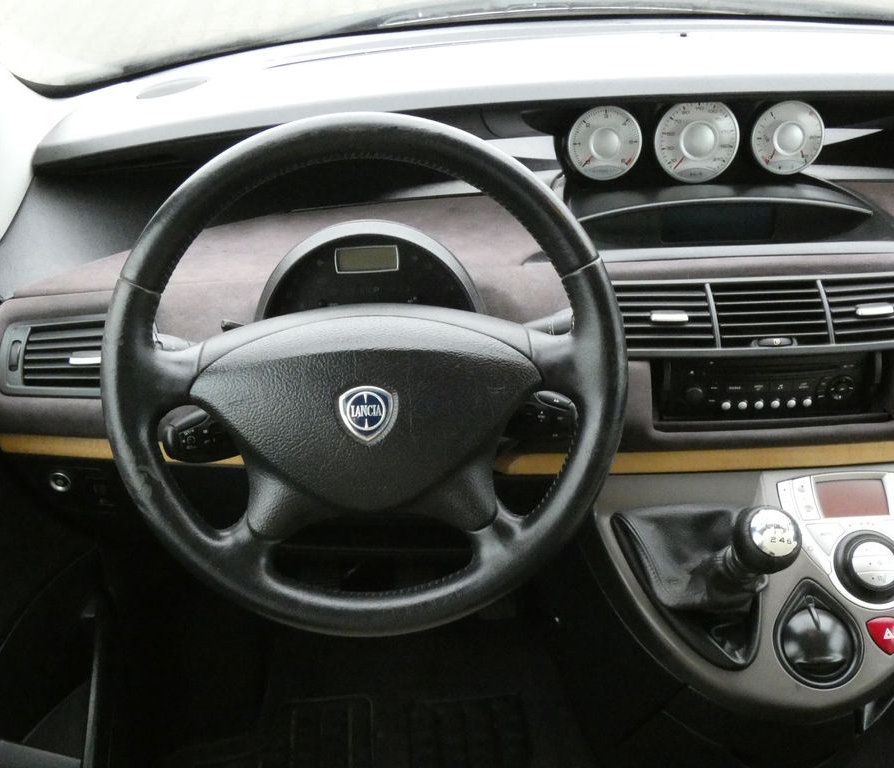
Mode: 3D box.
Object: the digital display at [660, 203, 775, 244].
[{"bbox_3d":[0.289,-0.173,1.147,0.122,0.046,0.015,-2,9,-4],"label":"digital display"}]

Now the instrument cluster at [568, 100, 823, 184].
[{"bbox_3d":[0.275,-0.279,1.208,0.295,0.105,0.060,1,22,0],"label":"instrument cluster"}]

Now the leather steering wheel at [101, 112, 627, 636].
[{"bbox_3d":[-0.059,-0.006,0.804,0.385,0.385,0.095,-2,3,-4],"label":"leather steering wheel"}]

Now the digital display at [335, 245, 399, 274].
[{"bbox_3d":[-0.074,-0.116,0.991,0.060,0.029,0.012,-2,4,-4],"label":"digital display"}]

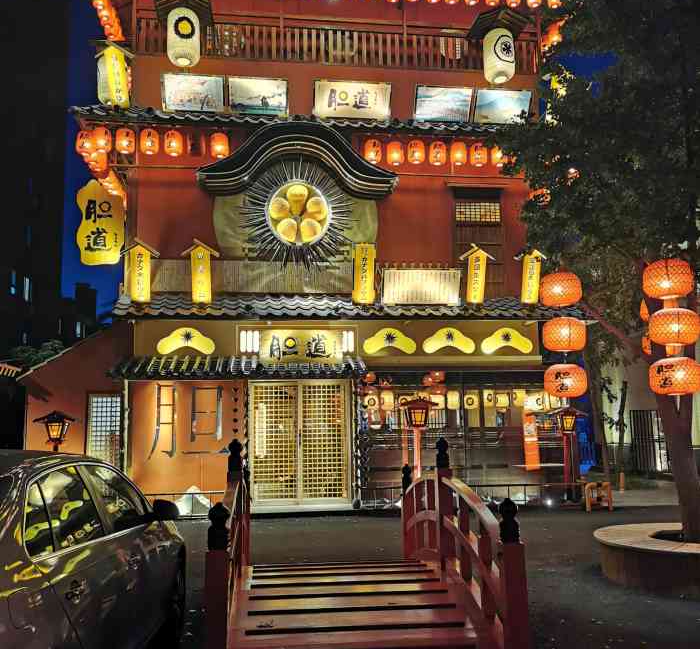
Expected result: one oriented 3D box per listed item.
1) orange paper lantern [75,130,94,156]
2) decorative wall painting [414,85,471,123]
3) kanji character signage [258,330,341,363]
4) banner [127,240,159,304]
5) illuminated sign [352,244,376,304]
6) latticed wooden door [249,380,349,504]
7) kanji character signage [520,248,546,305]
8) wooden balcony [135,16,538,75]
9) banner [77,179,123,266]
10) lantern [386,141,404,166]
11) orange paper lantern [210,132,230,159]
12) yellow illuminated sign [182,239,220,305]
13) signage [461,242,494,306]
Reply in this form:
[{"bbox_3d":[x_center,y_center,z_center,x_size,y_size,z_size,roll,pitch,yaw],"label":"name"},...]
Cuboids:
[{"bbox_3d":[-4.330,-2.967,11.936,0.295,0.385,0.295,0,-8,-8],"label":"orange paper lantern"},{"bbox_3d":[1.722,-4.054,13.368,1.045,0.615,0.060,0,7,-7],"label":"decorative wall painting"},{"bbox_3d":[-0.848,0.367,12.746,1.425,0.584,0.100,0,-7,-7],"label":"kanji character signage"},{"bbox_3d":[-3.593,-0.905,12.541,0.580,1.050,0.220,0,5,-7],"label":"banner"},{"bbox_3d":[0.260,-0.914,13.042,0.400,1.020,0.150,0,5,-7],"label":"illuminated sign"},{"bbox_3d":[-0.829,1.936,11.944,1.657,2.010,0.100,0,-8,-8],"label":"latticed wooden door"},{"bbox_3d":[3.182,-0.823,12.731,0.460,0.930,0.160,0,7,-8],"label":"kanji character signage"},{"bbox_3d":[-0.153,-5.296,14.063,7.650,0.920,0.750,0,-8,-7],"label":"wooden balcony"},{"bbox_3d":[-4.985,-2.038,14.543,0.927,1.761,0.154,0,-8,-7],"label":"banner"},{"bbox_3d":[0.778,-2.915,12.404,0.295,0.385,0.295,0,-8,-8],"label":"lantern"},{"bbox_3d":[-2.144,-2.953,12.021,0.295,0.385,0.295,0,-8,-8],"label":"orange paper lantern"},{"bbox_3d":[-2.526,-0.900,12.408,0.610,1.100,0.250,0,-7,-7],"label":"yellow illuminated sign"},{"bbox_3d":[2.323,-0.933,13.312,0.600,1.020,0.220,0,5,-7],"label":"signage"}]

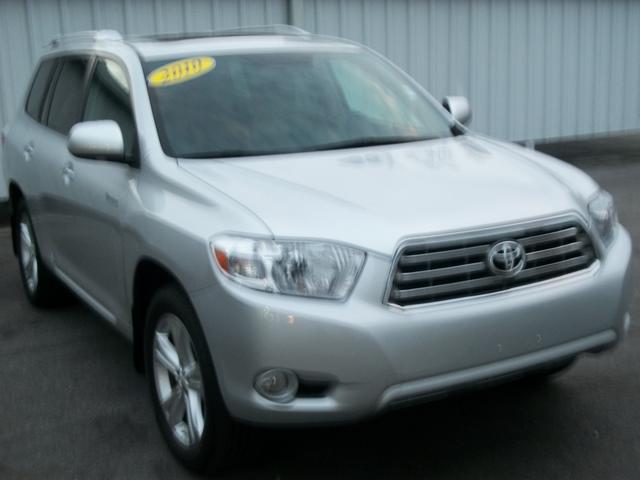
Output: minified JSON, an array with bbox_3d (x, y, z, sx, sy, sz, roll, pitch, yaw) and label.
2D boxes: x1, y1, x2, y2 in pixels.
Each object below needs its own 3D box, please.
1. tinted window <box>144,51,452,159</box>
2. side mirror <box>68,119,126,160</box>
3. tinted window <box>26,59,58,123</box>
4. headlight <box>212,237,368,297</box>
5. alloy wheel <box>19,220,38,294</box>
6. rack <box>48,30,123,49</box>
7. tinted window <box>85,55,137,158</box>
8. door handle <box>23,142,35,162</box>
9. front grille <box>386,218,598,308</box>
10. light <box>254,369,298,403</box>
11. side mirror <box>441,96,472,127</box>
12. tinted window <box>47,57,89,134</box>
[{"bbox_3d":[-0.116,-0.675,4.376,1.460,0.120,0.840,-9,47,-28],"label":"tinted window"},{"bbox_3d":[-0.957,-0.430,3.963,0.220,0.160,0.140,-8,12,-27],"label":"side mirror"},{"bbox_3d":[-1.728,-0.941,5.737,0.050,0.390,0.490,13,3,-30],"label":"tinted window"},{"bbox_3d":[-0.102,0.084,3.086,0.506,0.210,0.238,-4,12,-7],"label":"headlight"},{"bbox_3d":[-1.825,0.109,6.033,0.160,0.505,0.505,-8,12,-27],"label":"alloy wheel"},{"bbox_3d":[-1.424,-1.174,5.457,0.080,0.090,1.630,-9,14,-28],"label":"rack"},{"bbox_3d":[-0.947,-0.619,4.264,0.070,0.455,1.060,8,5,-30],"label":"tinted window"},{"bbox_3d":[-1.733,-0.516,5.453,0.055,0.080,0.210,-9,14,-28],"label":"door handle"},{"bbox_3d":[0.607,0.056,3.174,0.900,0.210,0.110,-8,12,-27],"label":"front grille"},{"bbox_3d":[-0.149,0.500,3.122,0.145,0.105,0.070,-5,12,-10],"label":"light"},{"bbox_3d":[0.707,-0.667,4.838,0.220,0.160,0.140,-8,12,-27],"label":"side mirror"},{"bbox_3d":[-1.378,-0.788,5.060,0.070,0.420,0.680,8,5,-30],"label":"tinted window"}]

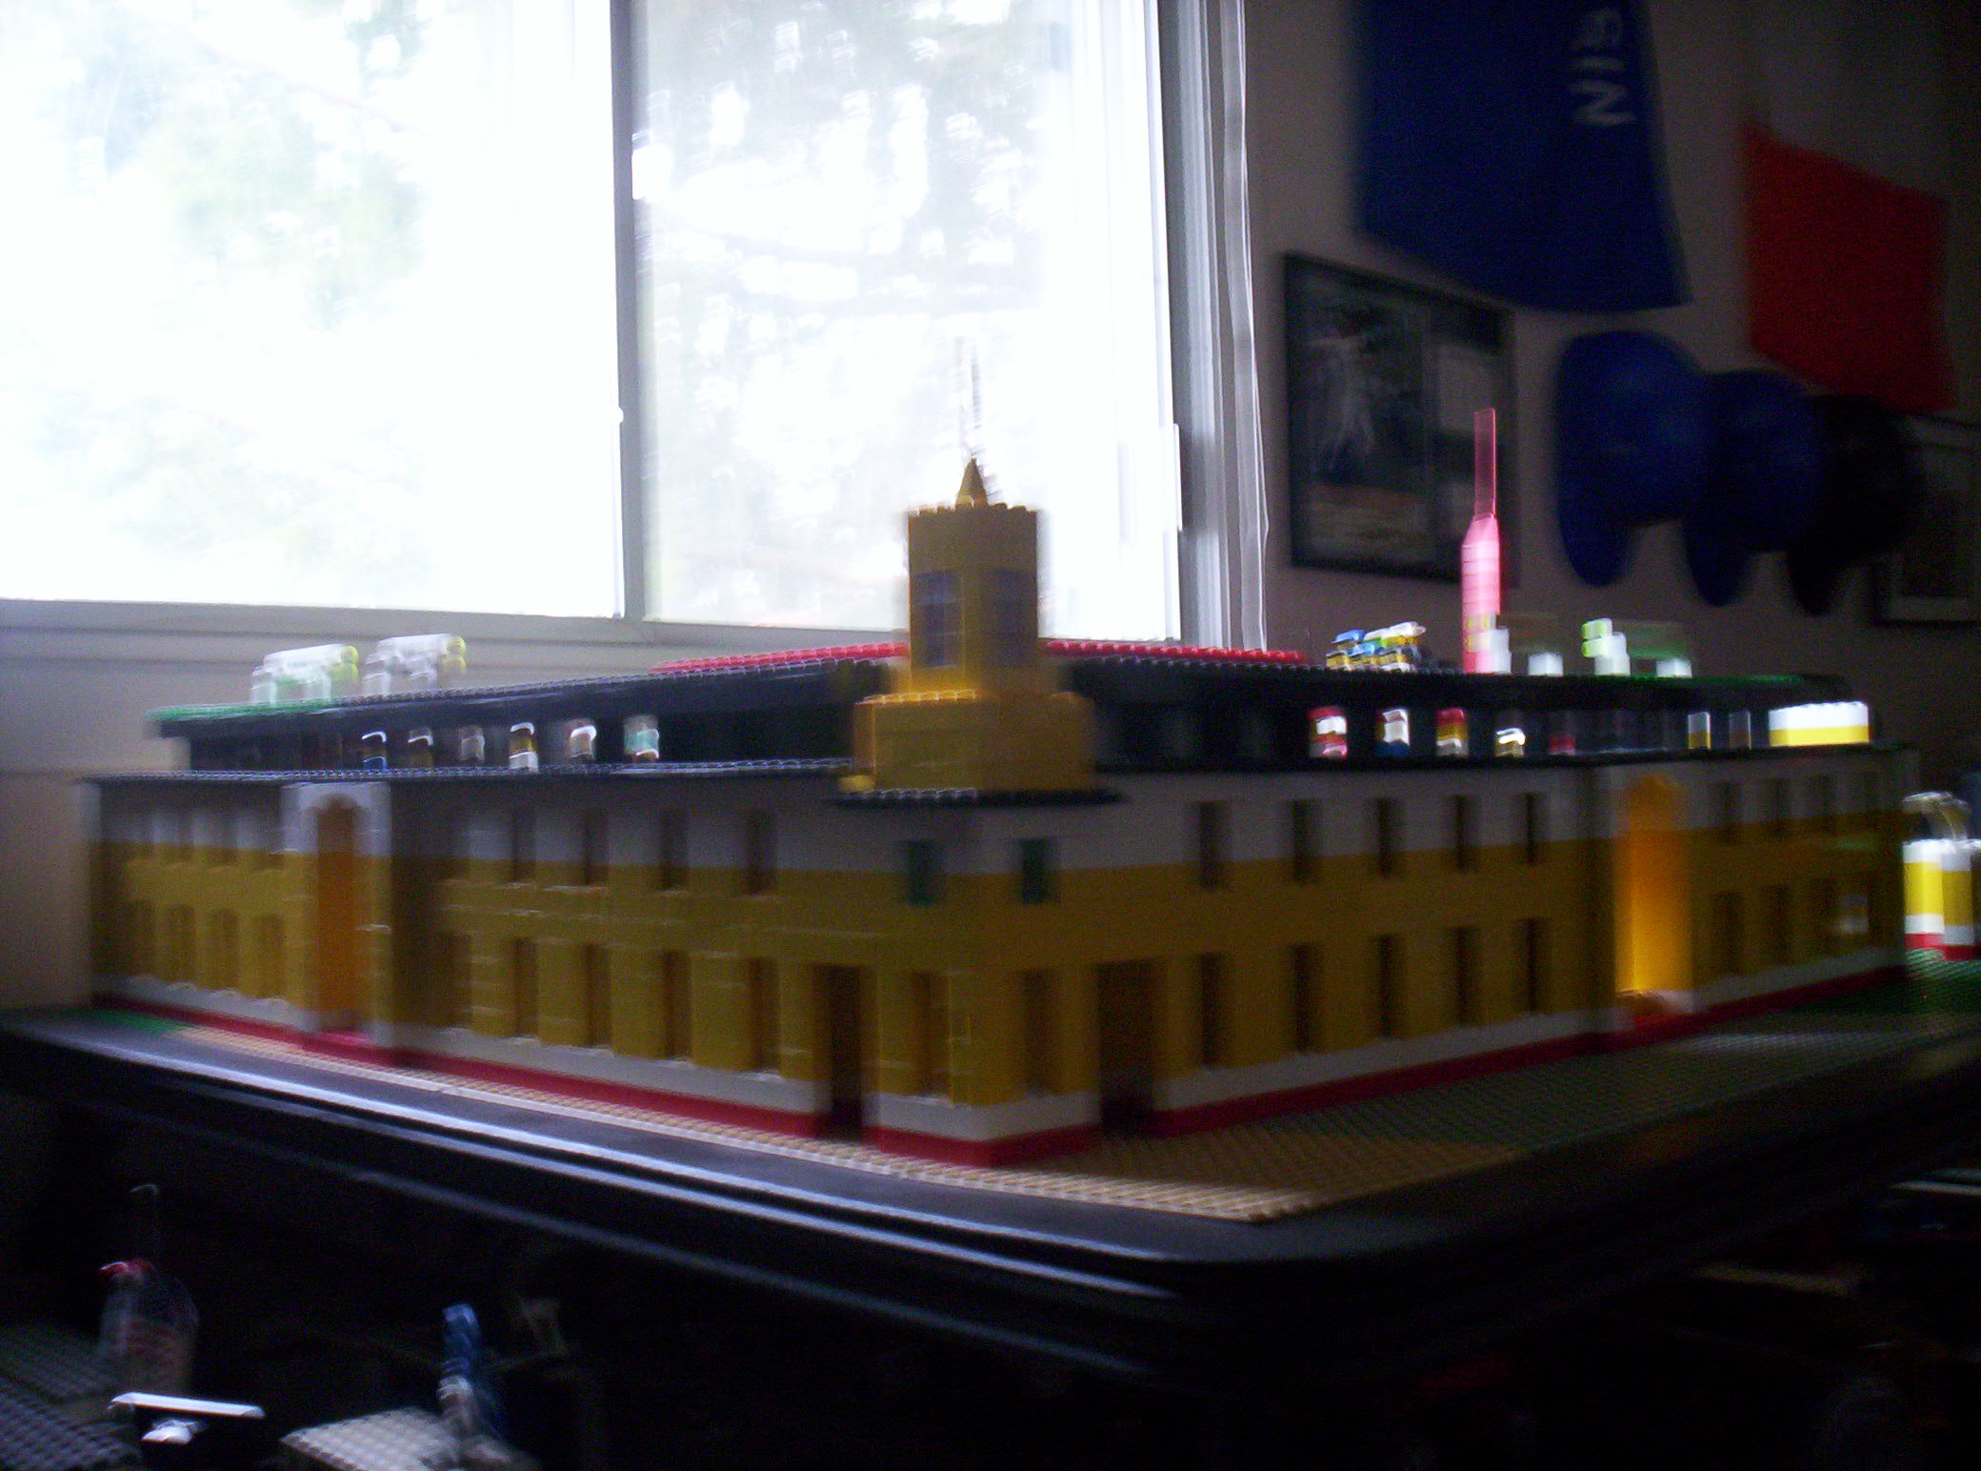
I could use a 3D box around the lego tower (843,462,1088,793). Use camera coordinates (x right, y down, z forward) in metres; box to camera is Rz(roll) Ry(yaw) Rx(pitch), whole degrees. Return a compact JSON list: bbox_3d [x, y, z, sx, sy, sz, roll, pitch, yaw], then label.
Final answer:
[{"bbox_3d":[-0.005,-0.034,0.656,0.049,0.105,0.049,0,-1,-45],"label":"lego tower"}]

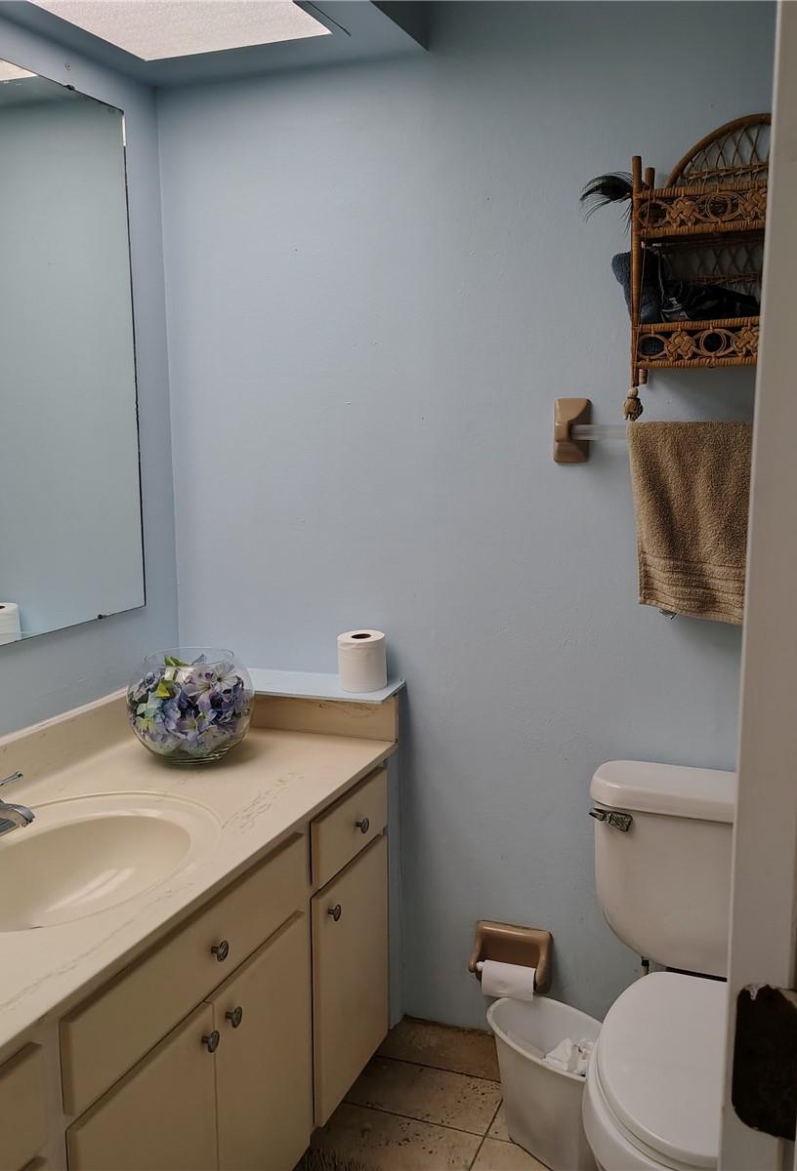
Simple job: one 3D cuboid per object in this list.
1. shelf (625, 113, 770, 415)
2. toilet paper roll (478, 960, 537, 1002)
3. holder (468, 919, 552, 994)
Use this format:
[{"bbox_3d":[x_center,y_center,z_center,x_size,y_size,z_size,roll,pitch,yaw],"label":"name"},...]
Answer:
[{"bbox_3d":[0.635,-0.580,1.918,0.421,0.522,0.162,3,10,22],"label":"shelf"},{"bbox_3d":[0.233,0.848,2.320,0.113,0.065,0.058,3,10,22],"label":"toilet paper roll"},{"bbox_3d":[0.240,0.820,2.354,0.170,0.134,0.069,3,10,22],"label":"holder"}]

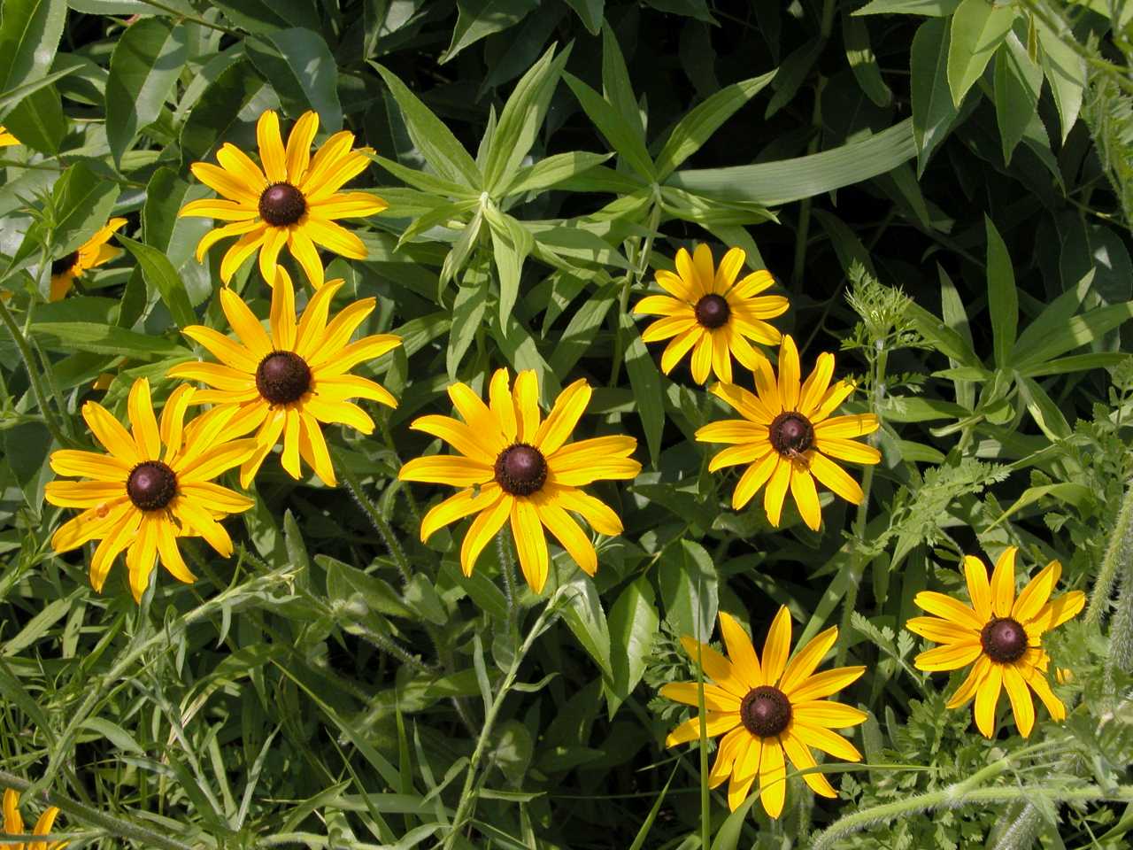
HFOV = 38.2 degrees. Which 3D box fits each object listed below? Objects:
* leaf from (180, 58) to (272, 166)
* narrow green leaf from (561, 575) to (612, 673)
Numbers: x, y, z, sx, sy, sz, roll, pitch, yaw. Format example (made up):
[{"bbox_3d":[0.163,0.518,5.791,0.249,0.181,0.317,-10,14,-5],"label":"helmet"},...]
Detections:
[{"bbox_3d":[-0.139,-0.126,0.665,0.022,0.054,0.012,30,-11,-15],"label":"leaf"},{"bbox_3d":[0.008,0.072,0.588,0.015,0.041,0.014,-19,7,-2],"label":"narrow green leaf"}]

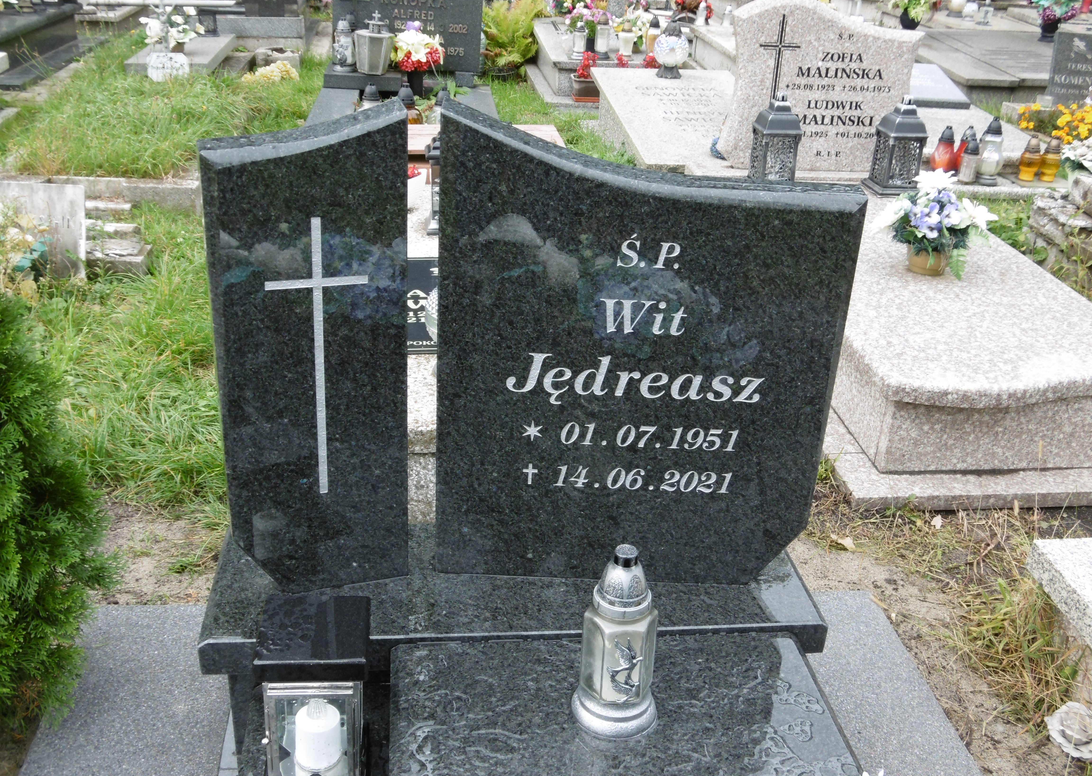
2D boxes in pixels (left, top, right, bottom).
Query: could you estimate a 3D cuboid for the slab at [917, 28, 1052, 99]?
[{"bbox_3d":[2.612,-1.820,6.753,1.200,0.120,1.475,0,27,-7],"label":"slab"}]

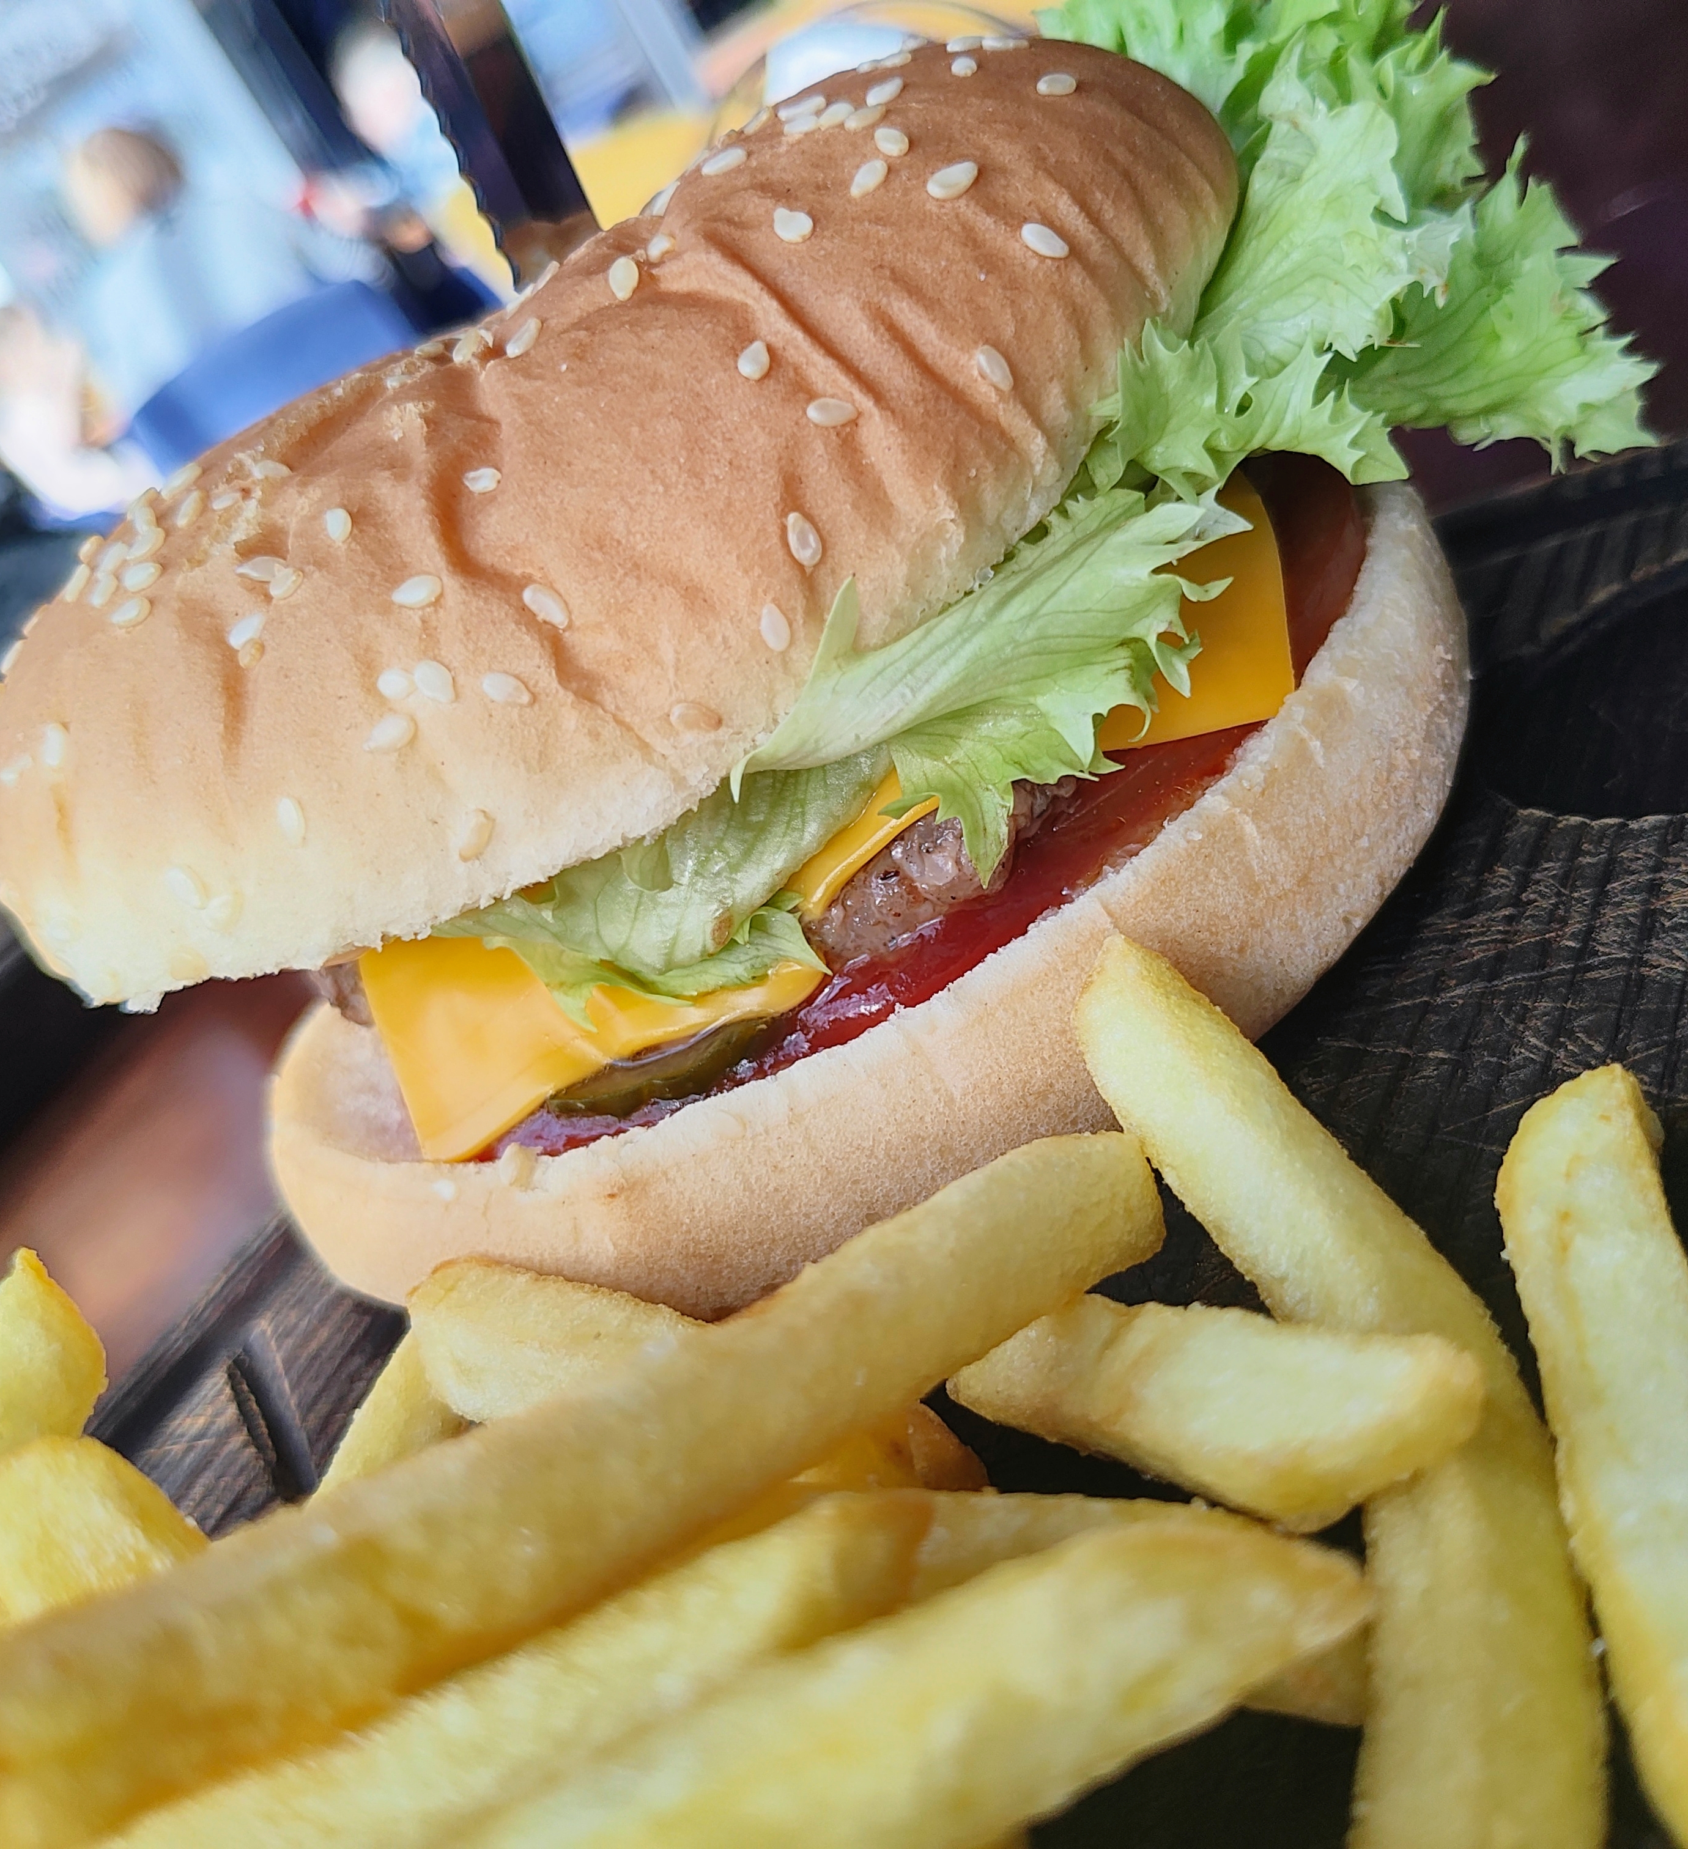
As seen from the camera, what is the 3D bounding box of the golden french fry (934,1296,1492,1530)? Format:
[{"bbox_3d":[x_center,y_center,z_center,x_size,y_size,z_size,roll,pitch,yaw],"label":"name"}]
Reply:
[{"bbox_3d":[0.019,0.026,0.100,0.009,0.007,0.034,-47,21,-27],"label":"golden french fry"}]

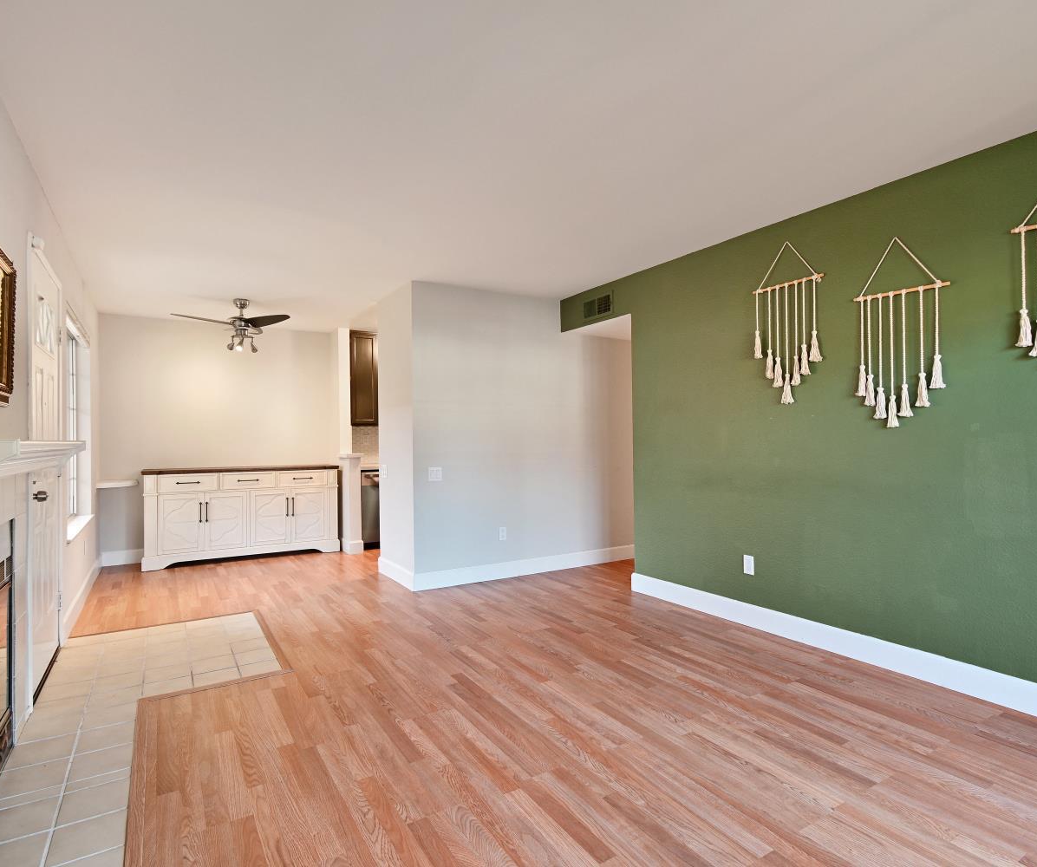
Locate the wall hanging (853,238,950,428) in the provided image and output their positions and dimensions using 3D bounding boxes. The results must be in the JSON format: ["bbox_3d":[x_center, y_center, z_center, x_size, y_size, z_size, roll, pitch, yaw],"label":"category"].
[{"bbox_3d":[1.869,-0.496,2.656,0.040,0.930,0.420,0,-1,-34],"label":"wall hanging"}]

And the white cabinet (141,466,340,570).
[{"bbox_3d":[-2.798,0.815,5.609,1.790,0.920,0.450,0,-1,-26],"label":"white cabinet"}]

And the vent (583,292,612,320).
[{"bbox_3d":[0.650,-1.056,4.503,0.020,0.175,0.370,0,-1,-34],"label":"vent"}]

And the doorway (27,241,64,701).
[{"bbox_3d":[-2.443,0.196,2.767,0.120,2.090,0.980,0,-1,-34],"label":"doorway"}]

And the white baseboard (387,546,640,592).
[{"bbox_3d":[-0.055,1.170,5.090,2.300,0.135,0.783,0,-1,-28],"label":"white baseboard"}]

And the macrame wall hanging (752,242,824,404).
[{"bbox_3d":[1.551,-0.638,3.131,0.040,0.930,0.430,0,-1,-34],"label":"macrame wall hanging"}]

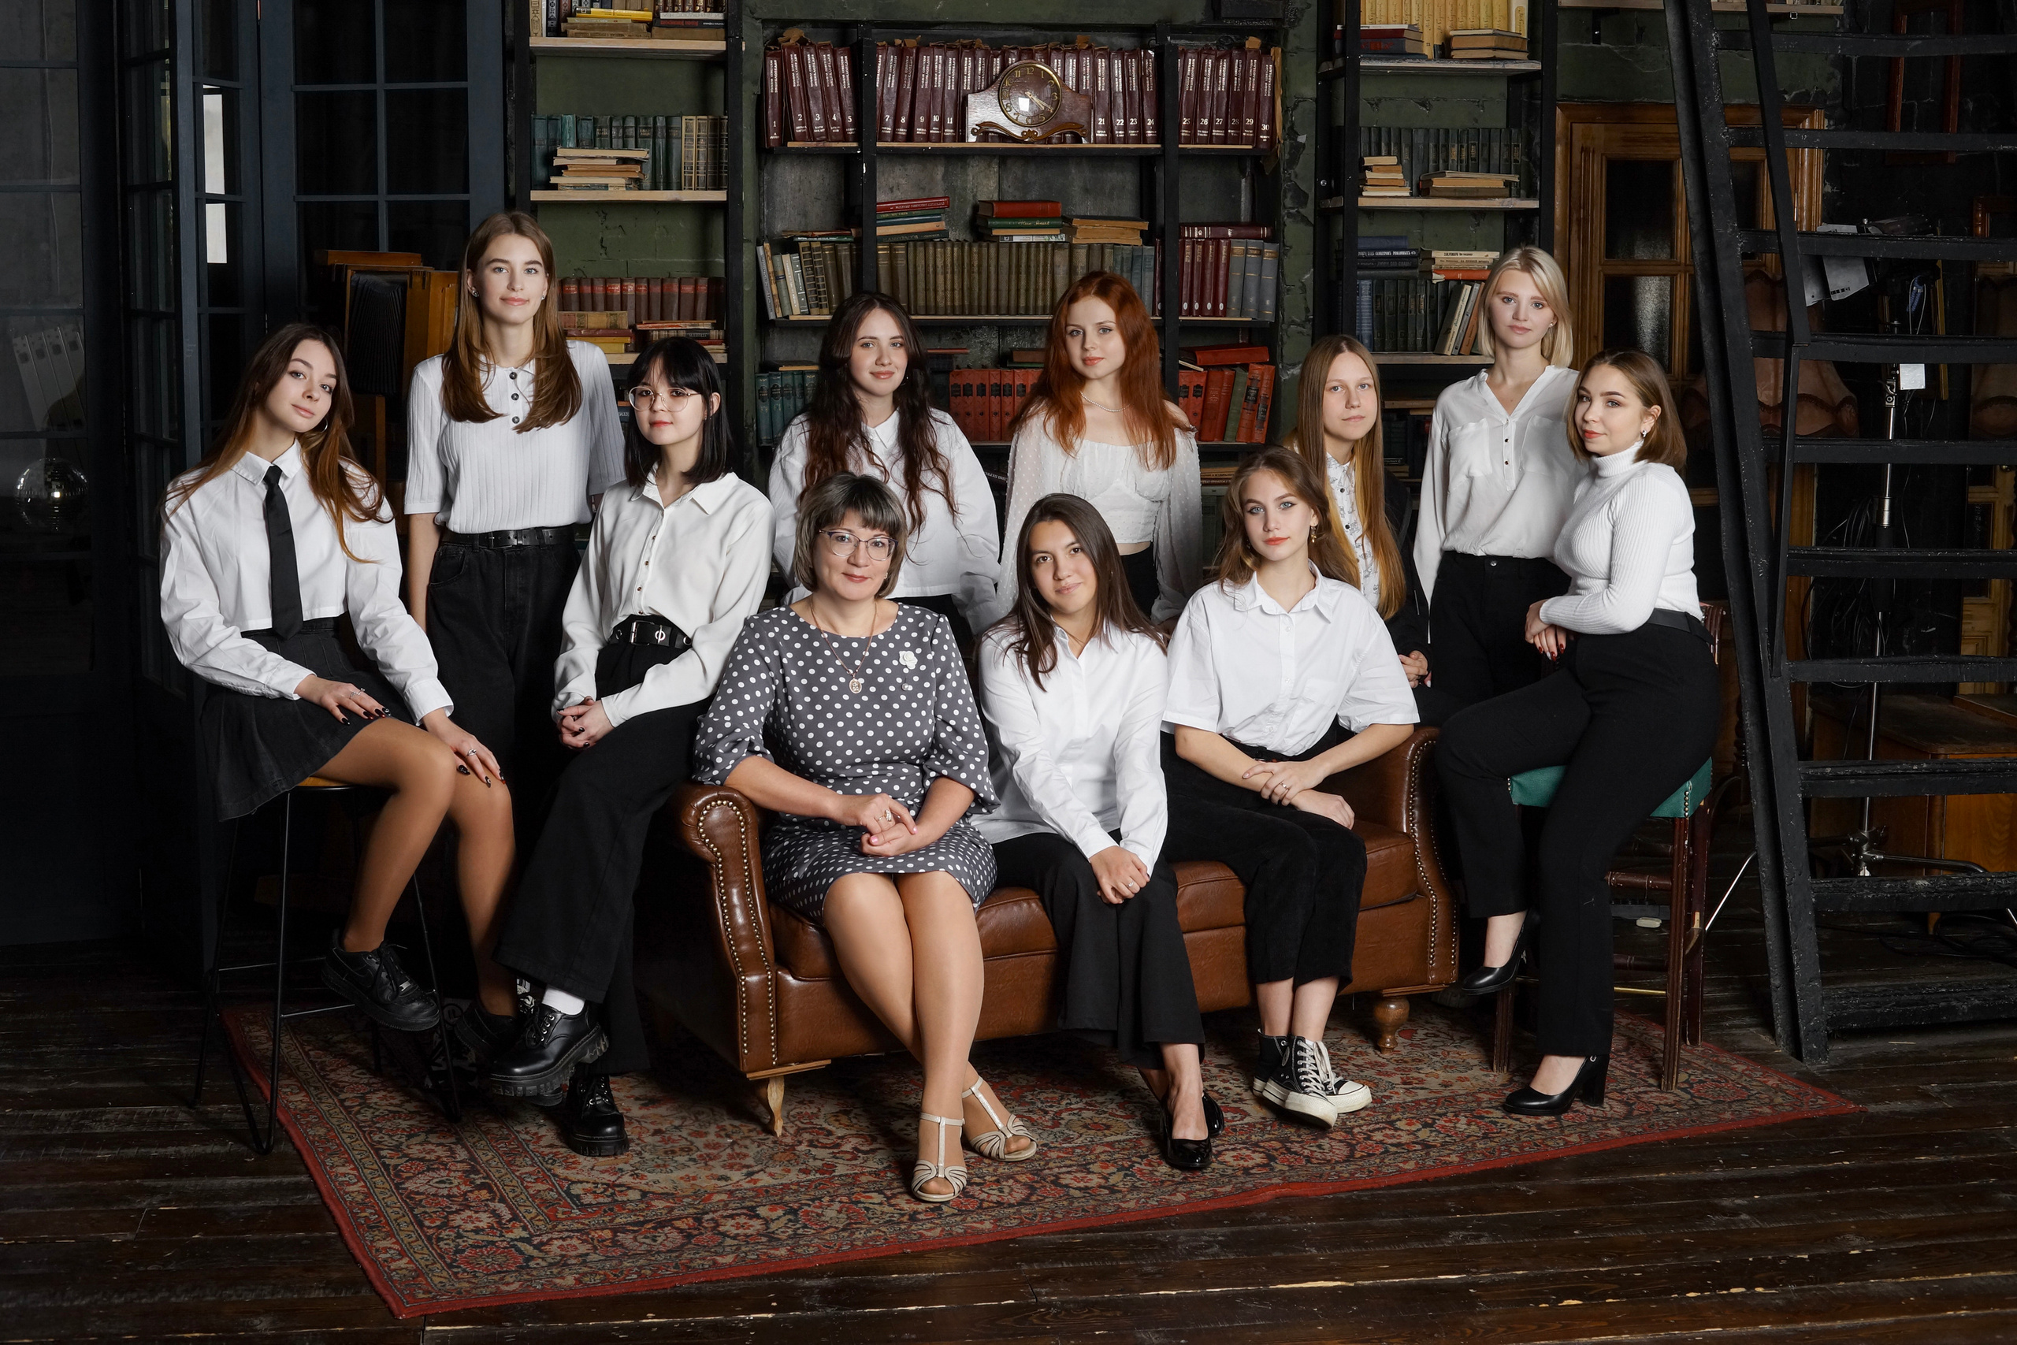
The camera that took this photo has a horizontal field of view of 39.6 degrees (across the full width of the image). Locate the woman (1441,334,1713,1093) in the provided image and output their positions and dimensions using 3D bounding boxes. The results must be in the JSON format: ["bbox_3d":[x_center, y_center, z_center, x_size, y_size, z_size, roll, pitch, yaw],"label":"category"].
[{"bbox_3d":[1.140,0.102,5.628,0.640,1.470,0.460,-3,6,-33],"label":"woman"}]

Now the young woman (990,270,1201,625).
[{"bbox_3d":[0.195,-0.065,6.007,0.450,1.585,0.360,0,7,4],"label":"young woman"}]

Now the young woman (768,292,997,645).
[{"bbox_3d":[-0.290,-0.040,6.369,0.510,1.630,0.340,0,5,-5],"label":"young woman"}]

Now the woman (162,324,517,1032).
[{"bbox_3d":[-1.275,0.021,5.262,0.490,1.335,0.600,-4,8,-30],"label":"woman"}]

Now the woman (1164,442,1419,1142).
[{"bbox_3d":[0.575,0.190,5.696,0.520,1.285,0.780,-1,5,-8],"label":"woman"}]

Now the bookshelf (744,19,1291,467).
[{"bbox_3d":[0.030,-0.627,8.206,1.550,2.490,0.300,-1,5,-8],"label":"bookshelf"}]

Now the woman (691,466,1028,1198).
[{"bbox_3d":[-0.275,0.256,5.180,0.570,1.240,0.840,-1,5,-11],"label":"woman"}]

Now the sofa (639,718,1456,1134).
[{"bbox_3d":[0.053,0.356,5.754,1.660,0.810,0.830,-3,8,-25],"label":"sofa"}]

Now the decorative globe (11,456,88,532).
[{"bbox_3d":[-2.597,-0.481,7.600,0.205,0.205,0.205,0,5,0],"label":"decorative globe"}]

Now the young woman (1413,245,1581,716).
[{"bbox_3d":[1.070,-0.102,6.083,0.430,1.640,0.300,2,7,14],"label":"young woman"}]

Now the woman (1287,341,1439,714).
[{"bbox_3d":[0.770,-0.008,6.094,0.460,1.450,0.520,1,7,5],"label":"woman"}]

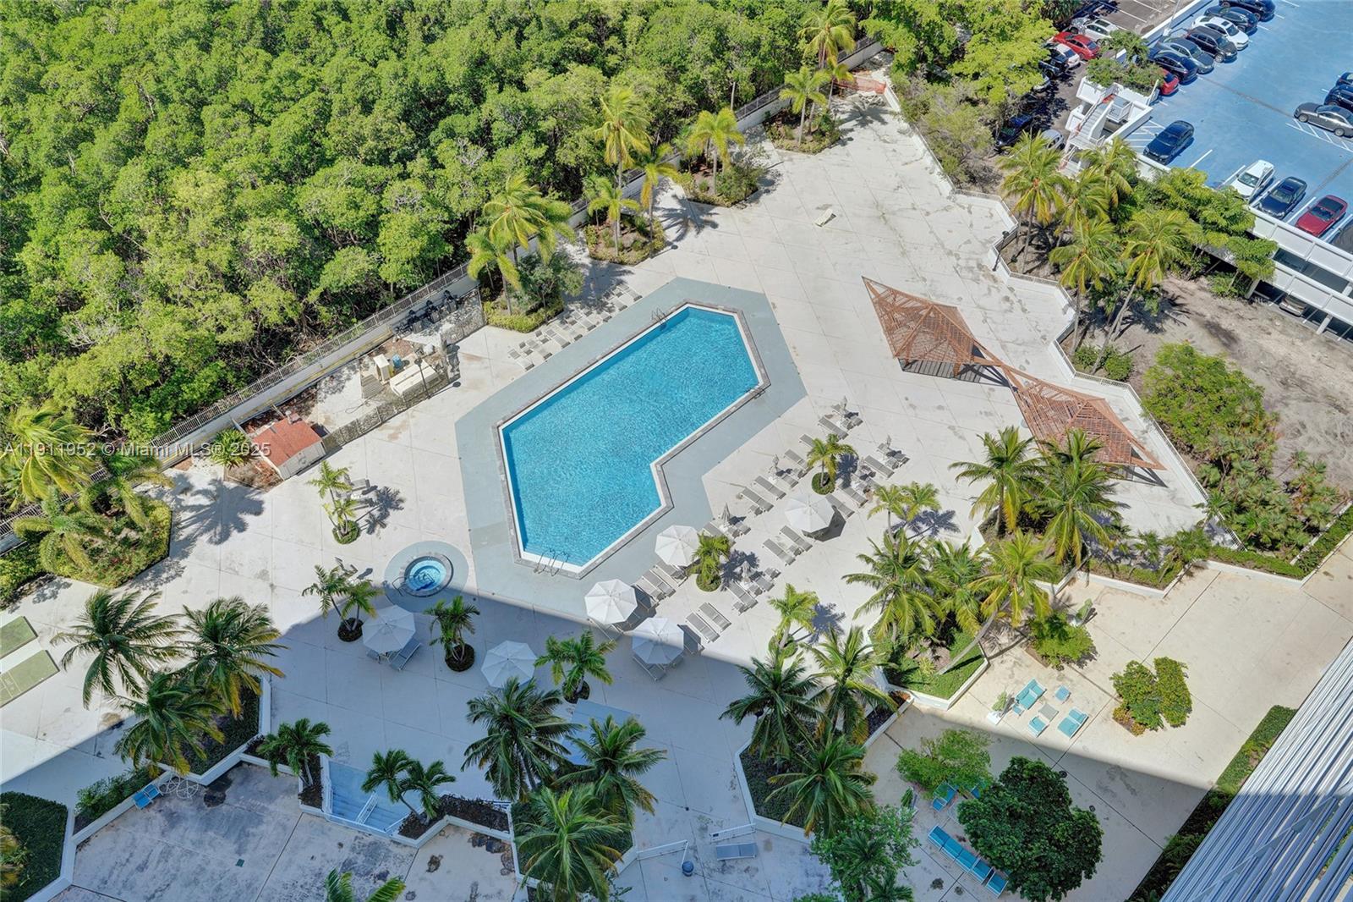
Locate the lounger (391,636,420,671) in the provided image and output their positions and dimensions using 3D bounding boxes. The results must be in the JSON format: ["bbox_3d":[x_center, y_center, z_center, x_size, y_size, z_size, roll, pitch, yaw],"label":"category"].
[{"bbox_3d":[-15.001,11.318,58.500,0.700,0.550,1.950,25,56,20],"label":"lounger"}]

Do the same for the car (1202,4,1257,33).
[{"bbox_3d":[47.908,-37.411,90.185,1.820,1.470,4.600,-36,58,-24],"label":"car"}]

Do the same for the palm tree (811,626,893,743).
[{"bbox_3d":[8.096,12.235,50.936,4.400,8.760,4.400,-1,51,0],"label":"palm tree"}]

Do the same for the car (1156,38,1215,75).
[{"bbox_3d":[41.904,-32.759,86.774,1.800,1.450,4.600,-37,59,-24],"label":"car"}]

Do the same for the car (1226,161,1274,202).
[{"bbox_3d":[42.953,-20.104,78.506,4.450,1.560,1.830,-36,60,-25],"label":"car"}]

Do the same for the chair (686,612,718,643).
[{"bbox_3d":[1.468,9.777,57.946,1.950,0.420,0.680,38,60,26],"label":"chair"}]

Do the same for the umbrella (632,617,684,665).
[{"bbox_3d":[-0.959,10.459,56.035,2.750,2.550,2.750,0,51,0],"label":"umbrella"}]

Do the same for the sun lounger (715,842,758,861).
[{"bbox_3d":[2.840,19.208,50.358,1.950,0.420,0.680,-3,51,-2],"label":"sun lounger"}]

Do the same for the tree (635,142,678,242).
[{"bbox_3d":[-1.603,-19.042,80.348,3.500,8.200,3.500,0,51,0],"label":"tree"}]

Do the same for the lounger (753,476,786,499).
[{"bbox_3d":[6.084,2.456,68.056,2.060,0.400,0.690,35,59,25],"label":"lounger"}]

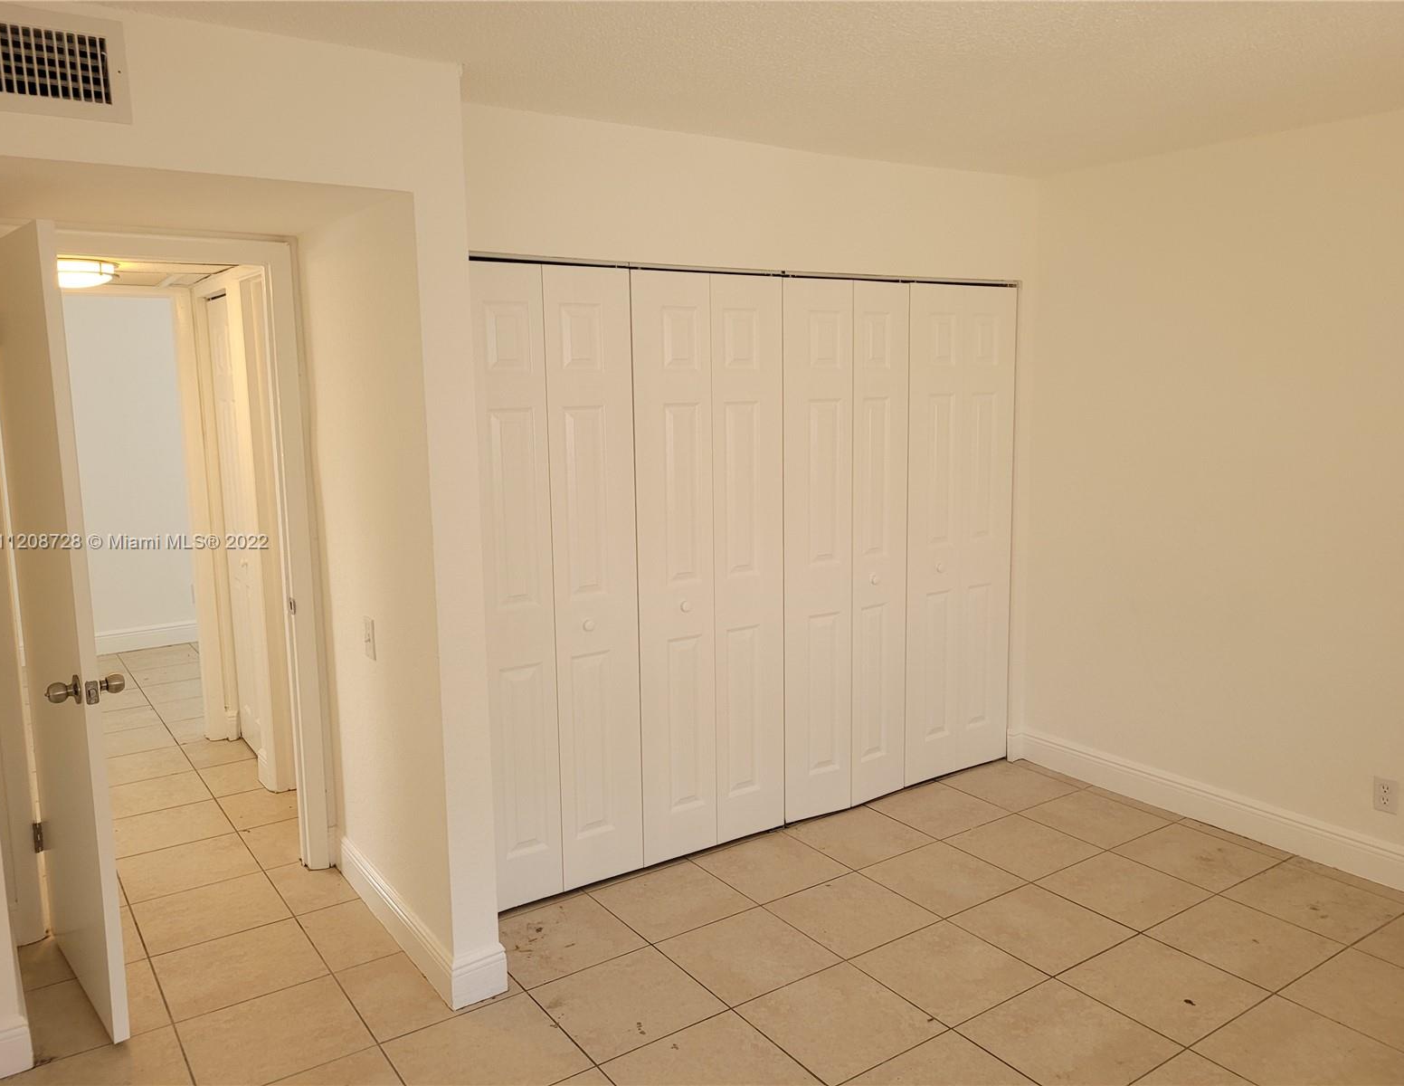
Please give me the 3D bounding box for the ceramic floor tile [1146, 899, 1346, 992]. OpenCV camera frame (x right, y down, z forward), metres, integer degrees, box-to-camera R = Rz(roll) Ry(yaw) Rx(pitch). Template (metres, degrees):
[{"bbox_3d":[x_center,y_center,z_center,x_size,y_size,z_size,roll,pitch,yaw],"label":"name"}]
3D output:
[{"bbox_3d":[1.607,1.181,3.222,0.406,0.010,0.401,-7,11,-34],"label":"ceramic floor tile"}]

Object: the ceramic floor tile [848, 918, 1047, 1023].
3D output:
[{"bbox_3d":[0.701,1.217,3.096,0.404,0.010,0.401,-7,11,-34],"label":"ceramic floor tile"}]

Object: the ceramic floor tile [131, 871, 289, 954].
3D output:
[{"bbox_3d":[-1.570,1.184,3.484,0.407,0.010,0.402,-7,11,-34],"label":"ceramic floor tile"}]

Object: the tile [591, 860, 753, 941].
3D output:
[{"bbox_3d":[-0.096,1.163,3.527,0.404,0.010,0.401,-7,11,-34],"label":"tile"}]

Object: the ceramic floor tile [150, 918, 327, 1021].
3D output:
[{"bbox_3d":[-1.340,1.232,3.156,0.407,0.010,0.402,-7,11,-34],"label":"ceramic floor tile"}]

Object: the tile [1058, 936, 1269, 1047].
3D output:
[{"bbox_3d":[1.270,1.225,2.999,0.405,0.010,0.405,-7,11,-34],"label":"tile"}]

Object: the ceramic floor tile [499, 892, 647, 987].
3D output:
[{"bbox_3d":[-0.433,1.204,3.298,0.404,0.010,0.401,-7,11,-34],"label":"ceramic floor tile"}]

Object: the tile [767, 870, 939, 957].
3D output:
[{"bbox_3d":[0.471,1.169,3.426,0.404,0.010,0.401,-7,11,-34],"label":"tile"}]

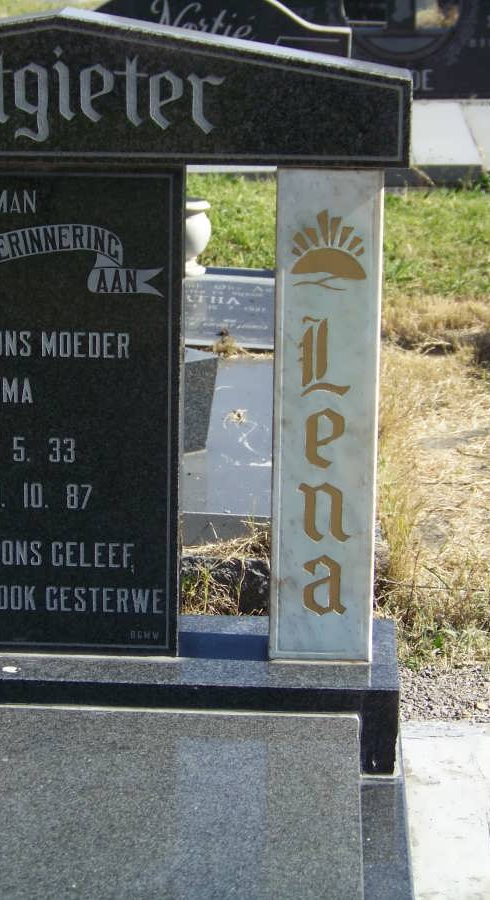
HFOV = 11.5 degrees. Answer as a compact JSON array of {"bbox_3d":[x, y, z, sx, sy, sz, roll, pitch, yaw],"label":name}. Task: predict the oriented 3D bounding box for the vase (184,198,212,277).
[{"bbox_3d":[-0.149,-0.543,6.200,0.128,0.180,0.128,1,18,2],"label":"vase"}]

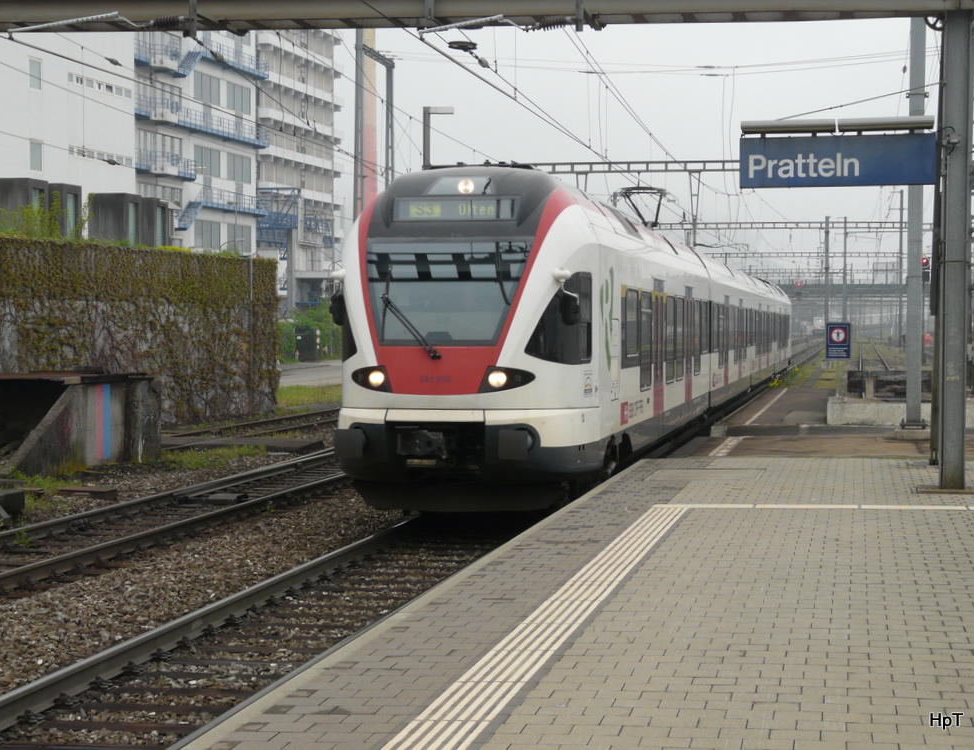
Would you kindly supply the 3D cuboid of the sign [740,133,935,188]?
[{"bbox_3d":[3.807,-2.330,21.683,2.094,0.553,0.100,1,2,14],"label":"sign"}]

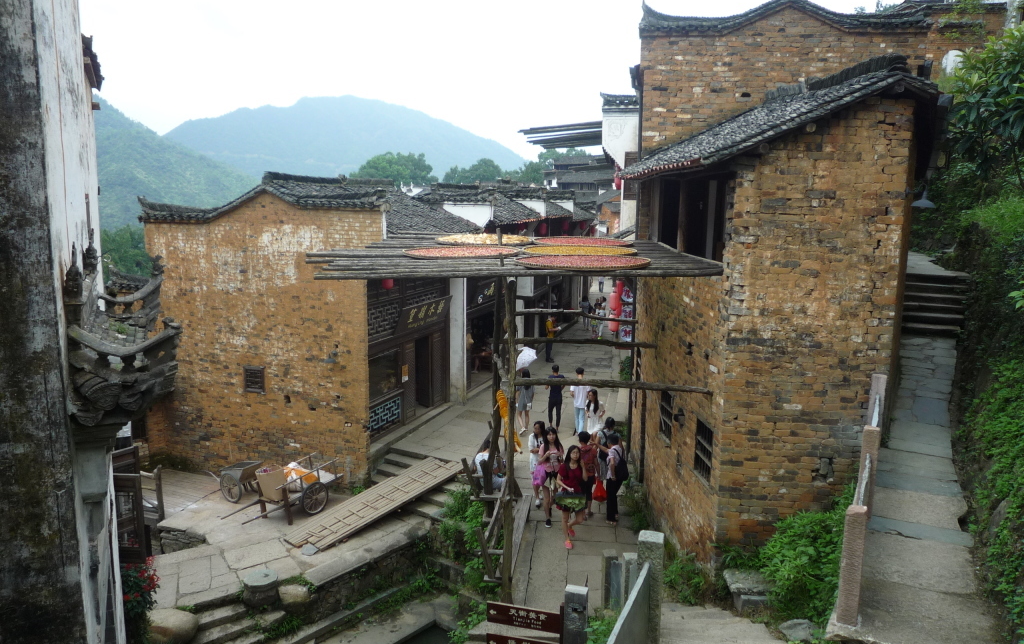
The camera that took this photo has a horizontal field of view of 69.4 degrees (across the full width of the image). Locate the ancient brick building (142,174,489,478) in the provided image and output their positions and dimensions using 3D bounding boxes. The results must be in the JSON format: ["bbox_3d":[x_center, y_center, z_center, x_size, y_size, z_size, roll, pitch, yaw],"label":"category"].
[{"bbox_3d":[-4.825,-0.287,19.616,6.700,6.698,6.500,3,8,19],"label":"ancient brick building"}]

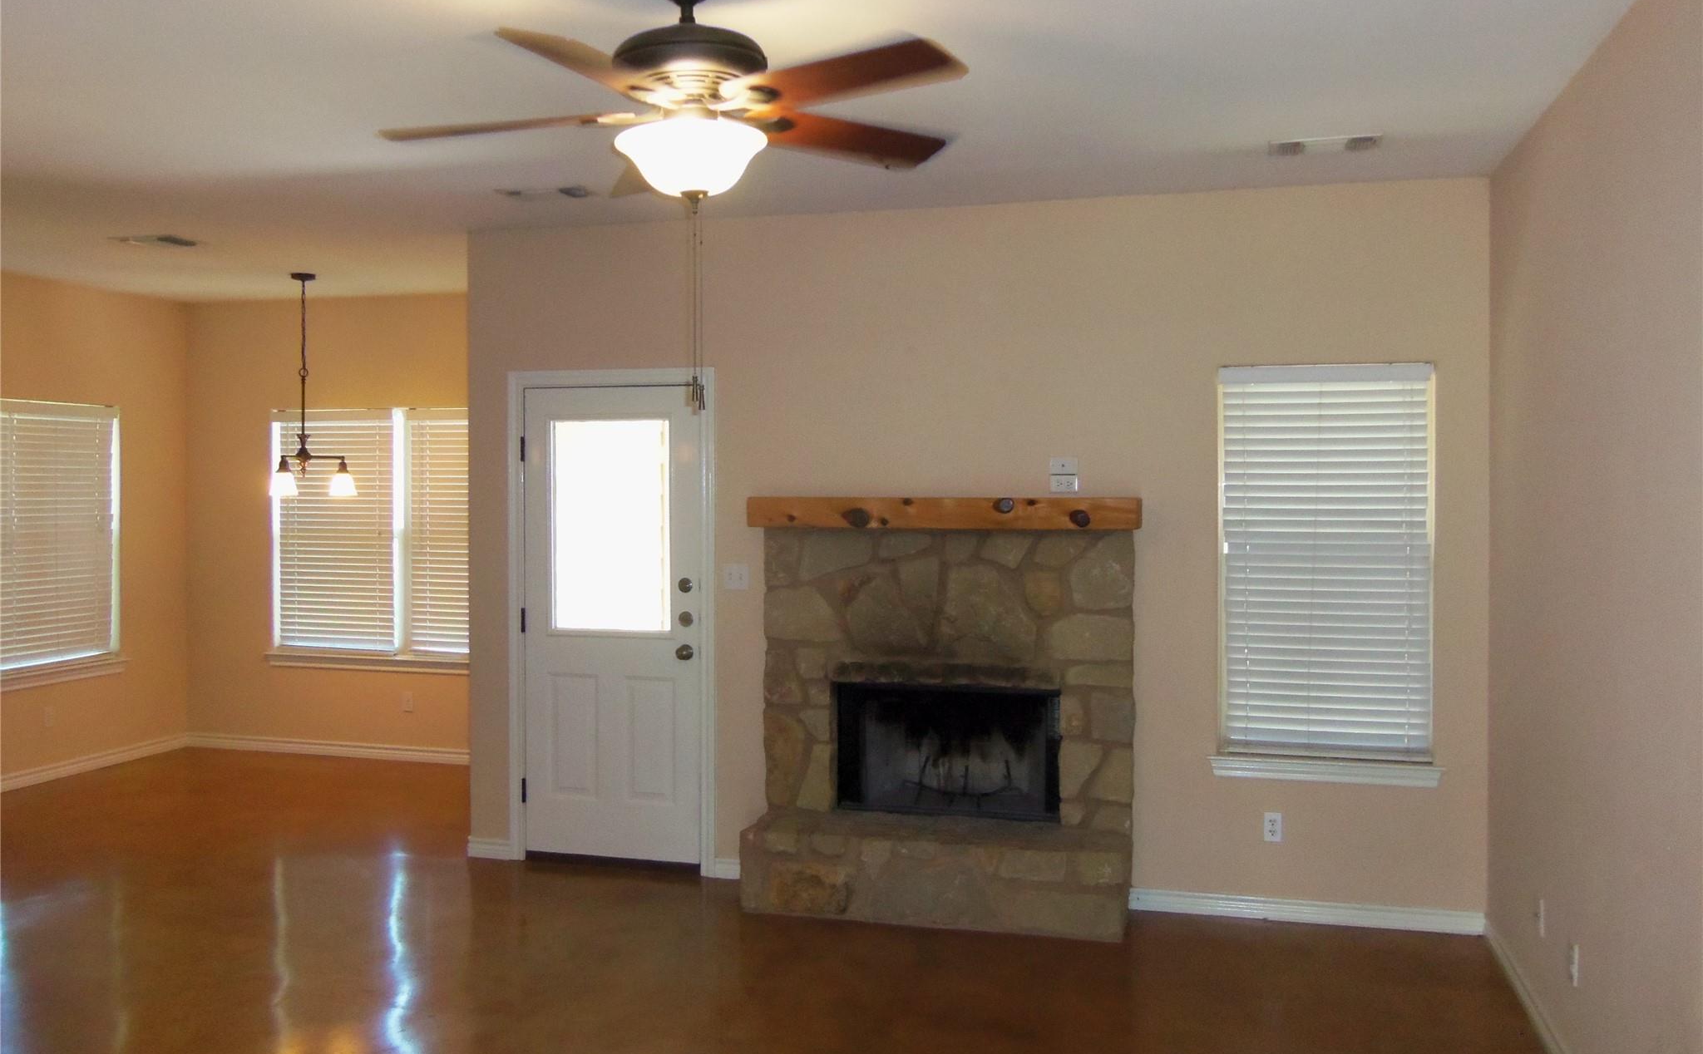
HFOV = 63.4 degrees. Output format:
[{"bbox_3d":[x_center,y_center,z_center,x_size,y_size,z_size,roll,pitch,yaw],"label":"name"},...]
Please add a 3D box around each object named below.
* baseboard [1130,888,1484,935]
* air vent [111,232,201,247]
[{"bbox_3d":[1.686,1.446,5.150,1.255,0.079,0.015,1,2,16],"label":"baseboard"},{"bbox_3d":[-3.153,-1.293,6.257,0.350,0.018,0.180,1,2,16],"label":"air vent"}]

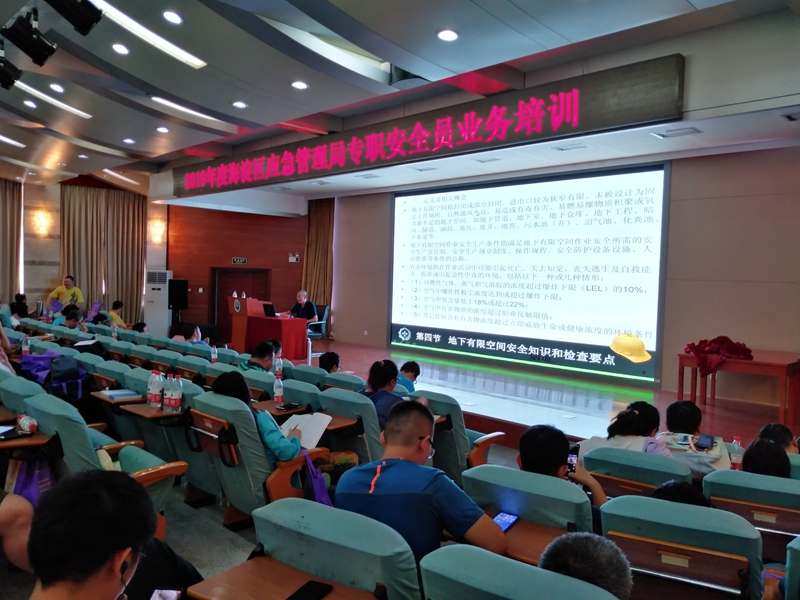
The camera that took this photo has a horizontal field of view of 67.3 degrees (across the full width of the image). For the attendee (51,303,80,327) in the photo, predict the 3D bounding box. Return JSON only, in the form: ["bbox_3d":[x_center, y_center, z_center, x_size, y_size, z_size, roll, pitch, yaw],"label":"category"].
[{"bbox_3d":[-4.769,0.699,8.644,0.780,1.270,0.500,-1,3,-42],"label":"attendee"}]

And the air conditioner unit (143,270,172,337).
[{"bbox_3d":[-5.551,0.232,13.760,0.490,1.820,0.320,2,2,-2],"label":"air conditioner unit"}]

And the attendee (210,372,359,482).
[{"bbox_3d":[-0.725,0.992,3.908,0.820,1.130,0.520,-1,3,-42],"label":"attendee"}]

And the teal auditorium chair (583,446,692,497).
[{"bbox_3d":[1.263,1.265,3.125,0.560,1.000,0.620,3,3,35],"label":"teal auditorium chair"}]

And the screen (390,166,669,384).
[{"bbox_3d":[1.959,-0.544,11.569,6.050,3.460,0.100,4,3,44],"label":"screen"}]

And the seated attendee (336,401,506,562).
[{"bbox_3d":[0.074,0.954,2.063,0.560,1.220,0.820,3,3,30],"label":"seated attendee"}]

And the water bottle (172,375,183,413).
[{"bbox_3d":[-1.391,0.584,3.756,0.066,0.232,0.066,2,2,0],"label":"water bottle"}]

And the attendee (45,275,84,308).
[{"bbox_3d":[-5.672,0.445,10.236,0.580,1.700,0.420,1,2,-2],"label":"attendee"}]

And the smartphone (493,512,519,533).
[{"bbox_3d":[0.386,0.833,2.255,0.076,0.009,0.157,3,3,35],"label":"smartphone"}]

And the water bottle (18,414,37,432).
[{"bbox_3d":[-1.766,0.583,2.840,0.232,0.066,0.066,4,3,45],"label":"water bottle"}]

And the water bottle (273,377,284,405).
[{"bbox_3d":[-0.929,0.696,4.586,0.066,0.232,0.066,2,2,0],"label":"water bottle"}]

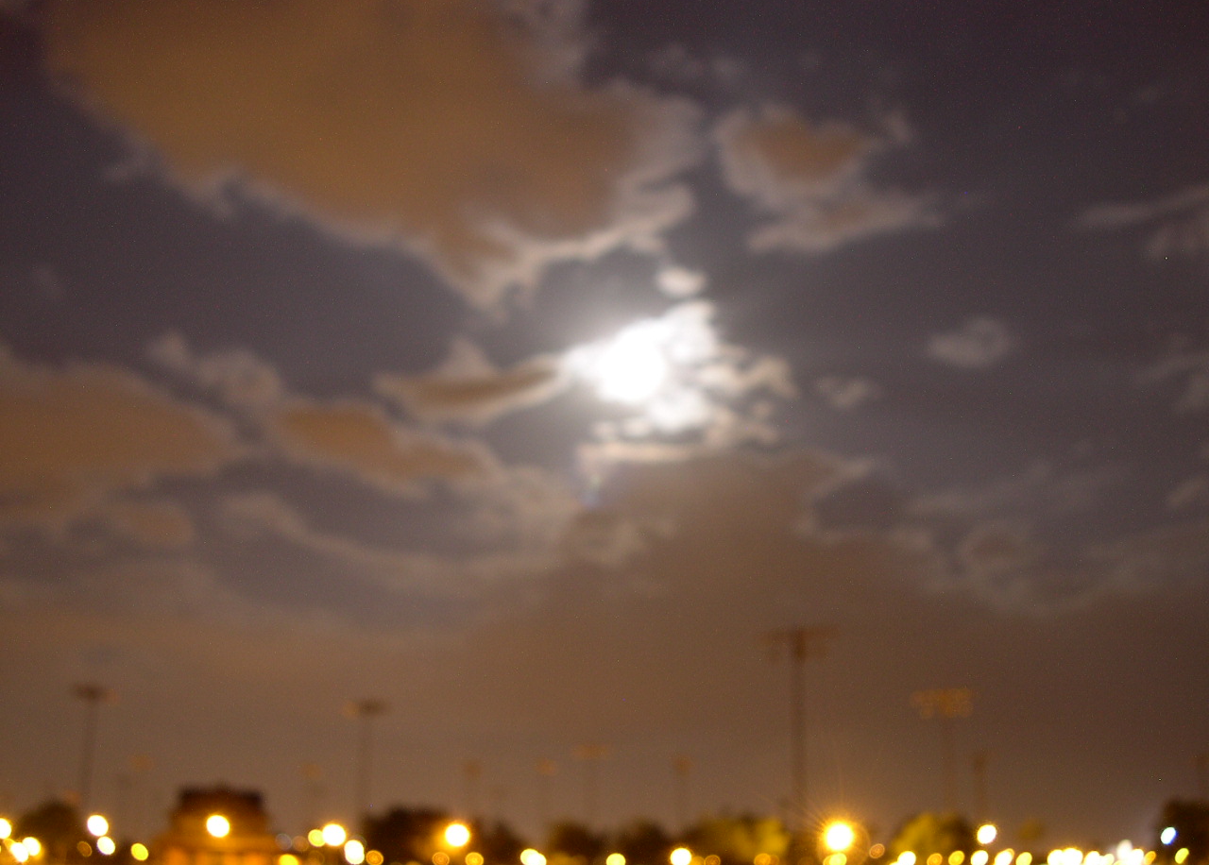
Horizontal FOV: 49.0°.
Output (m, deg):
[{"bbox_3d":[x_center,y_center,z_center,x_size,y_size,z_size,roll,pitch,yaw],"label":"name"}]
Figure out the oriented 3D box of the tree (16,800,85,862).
[{"bbox_3d":[-56.331,40.758,133.948,6.670,6.620,6.670,7,-19,-21],"label":"tree"}]

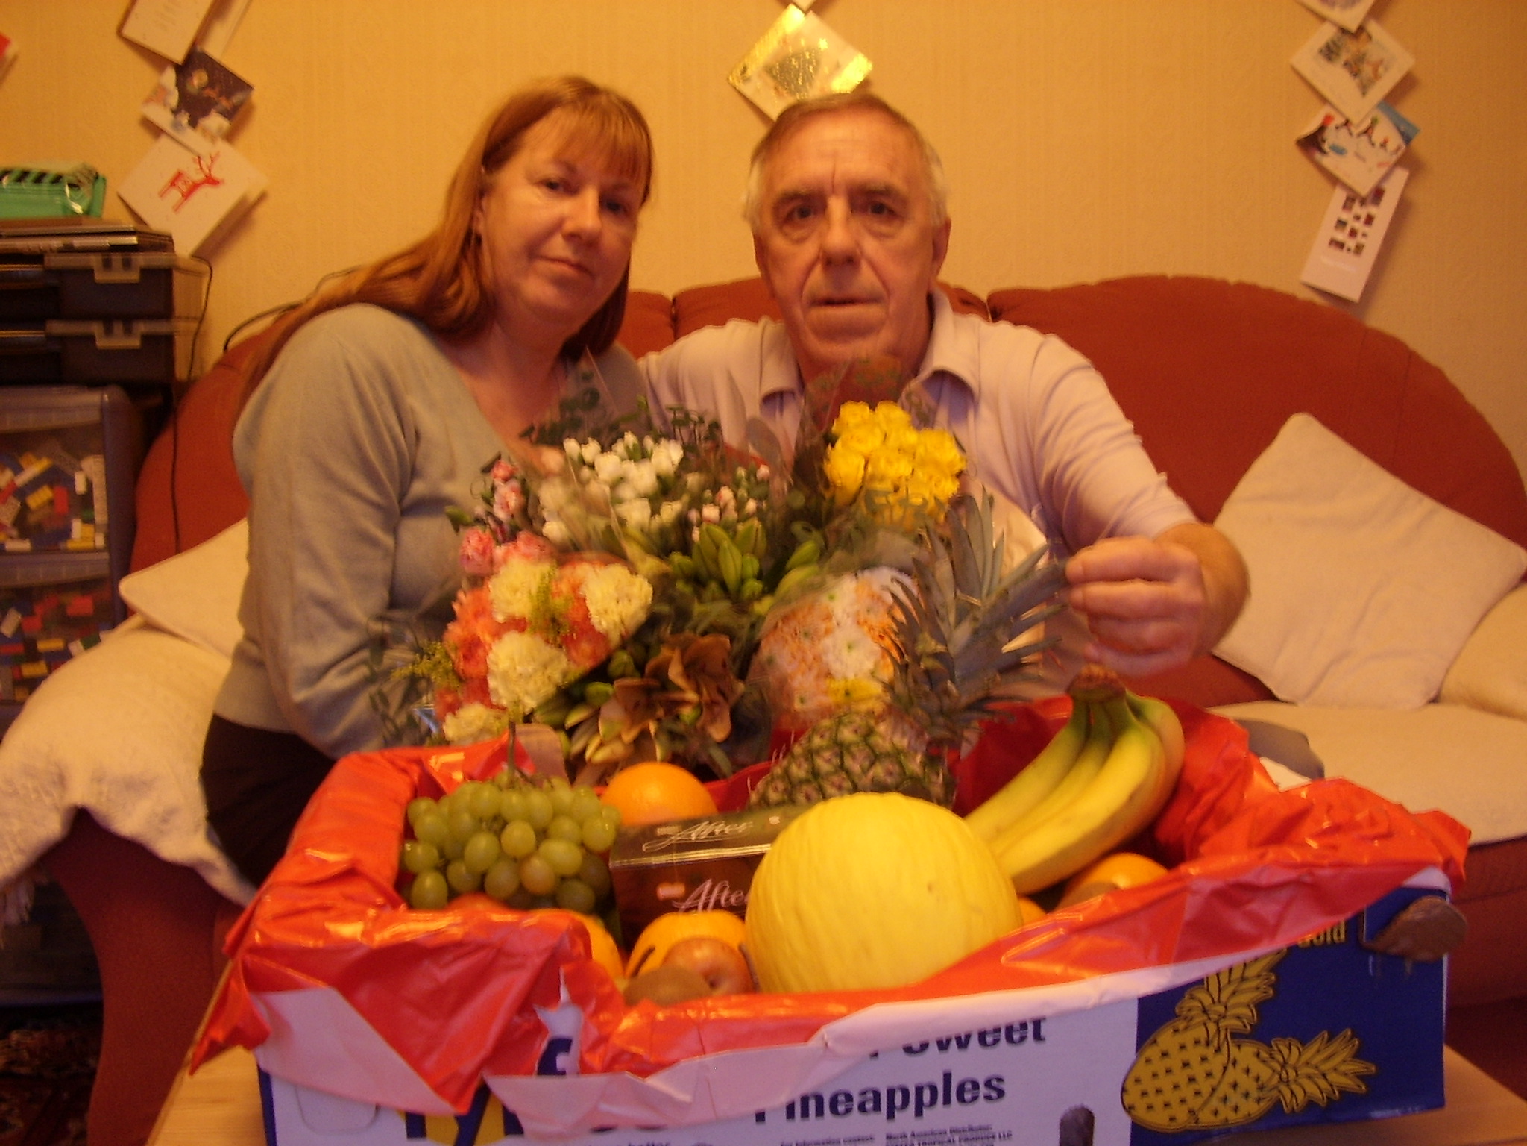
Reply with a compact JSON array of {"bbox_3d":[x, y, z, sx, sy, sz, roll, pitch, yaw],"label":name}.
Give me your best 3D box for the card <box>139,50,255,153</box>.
[{"bbox_3d":[-0.814,-0.677,1.900,0.121,0.119,0.020,41,1,-7],"label":"card"}]

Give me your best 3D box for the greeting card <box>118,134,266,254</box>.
[{"bbox_3d":[-0.821,-0.552,1.900,0.147,0.142,0.022,-44,7,1],"label":"greeting card"}]

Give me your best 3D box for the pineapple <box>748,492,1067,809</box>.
[{"bbox_3d":[0.098,0.090,0.900,0.140,0.315,0.140,22,0,-2],"label":"pineapple"}]

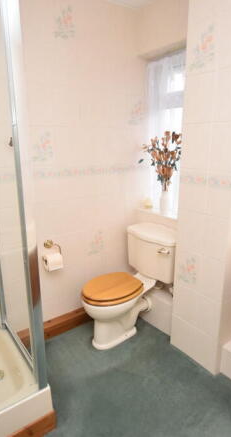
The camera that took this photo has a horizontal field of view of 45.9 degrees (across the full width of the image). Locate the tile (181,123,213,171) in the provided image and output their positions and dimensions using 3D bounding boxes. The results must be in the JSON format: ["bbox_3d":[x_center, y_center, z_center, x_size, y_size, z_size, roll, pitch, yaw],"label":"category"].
[{"bbox_3d":[0.465,-0.421,1.600,0.010,0.250,0.205,-11,18,-35],"label":"tile"}]

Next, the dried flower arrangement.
[{"bbox_3d":[0.379,-0.467,2.177,0.280,0.470,0.340,-11,18,-35],"label":"dried flower arrangement"}]

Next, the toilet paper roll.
[{"bbox_3d":[-0.440,0.308,1.950,0.105,0.112,0.112,-11,18,-35],"label":"toilet paper roll"}]

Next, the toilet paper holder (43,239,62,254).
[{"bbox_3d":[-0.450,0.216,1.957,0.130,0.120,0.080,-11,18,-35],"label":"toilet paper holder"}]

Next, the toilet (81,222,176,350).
[{"bbox_3d":[0.067,0.522,2.062,0.700,0.800,0.510,-11,18,-35],"label":"toilet"}]

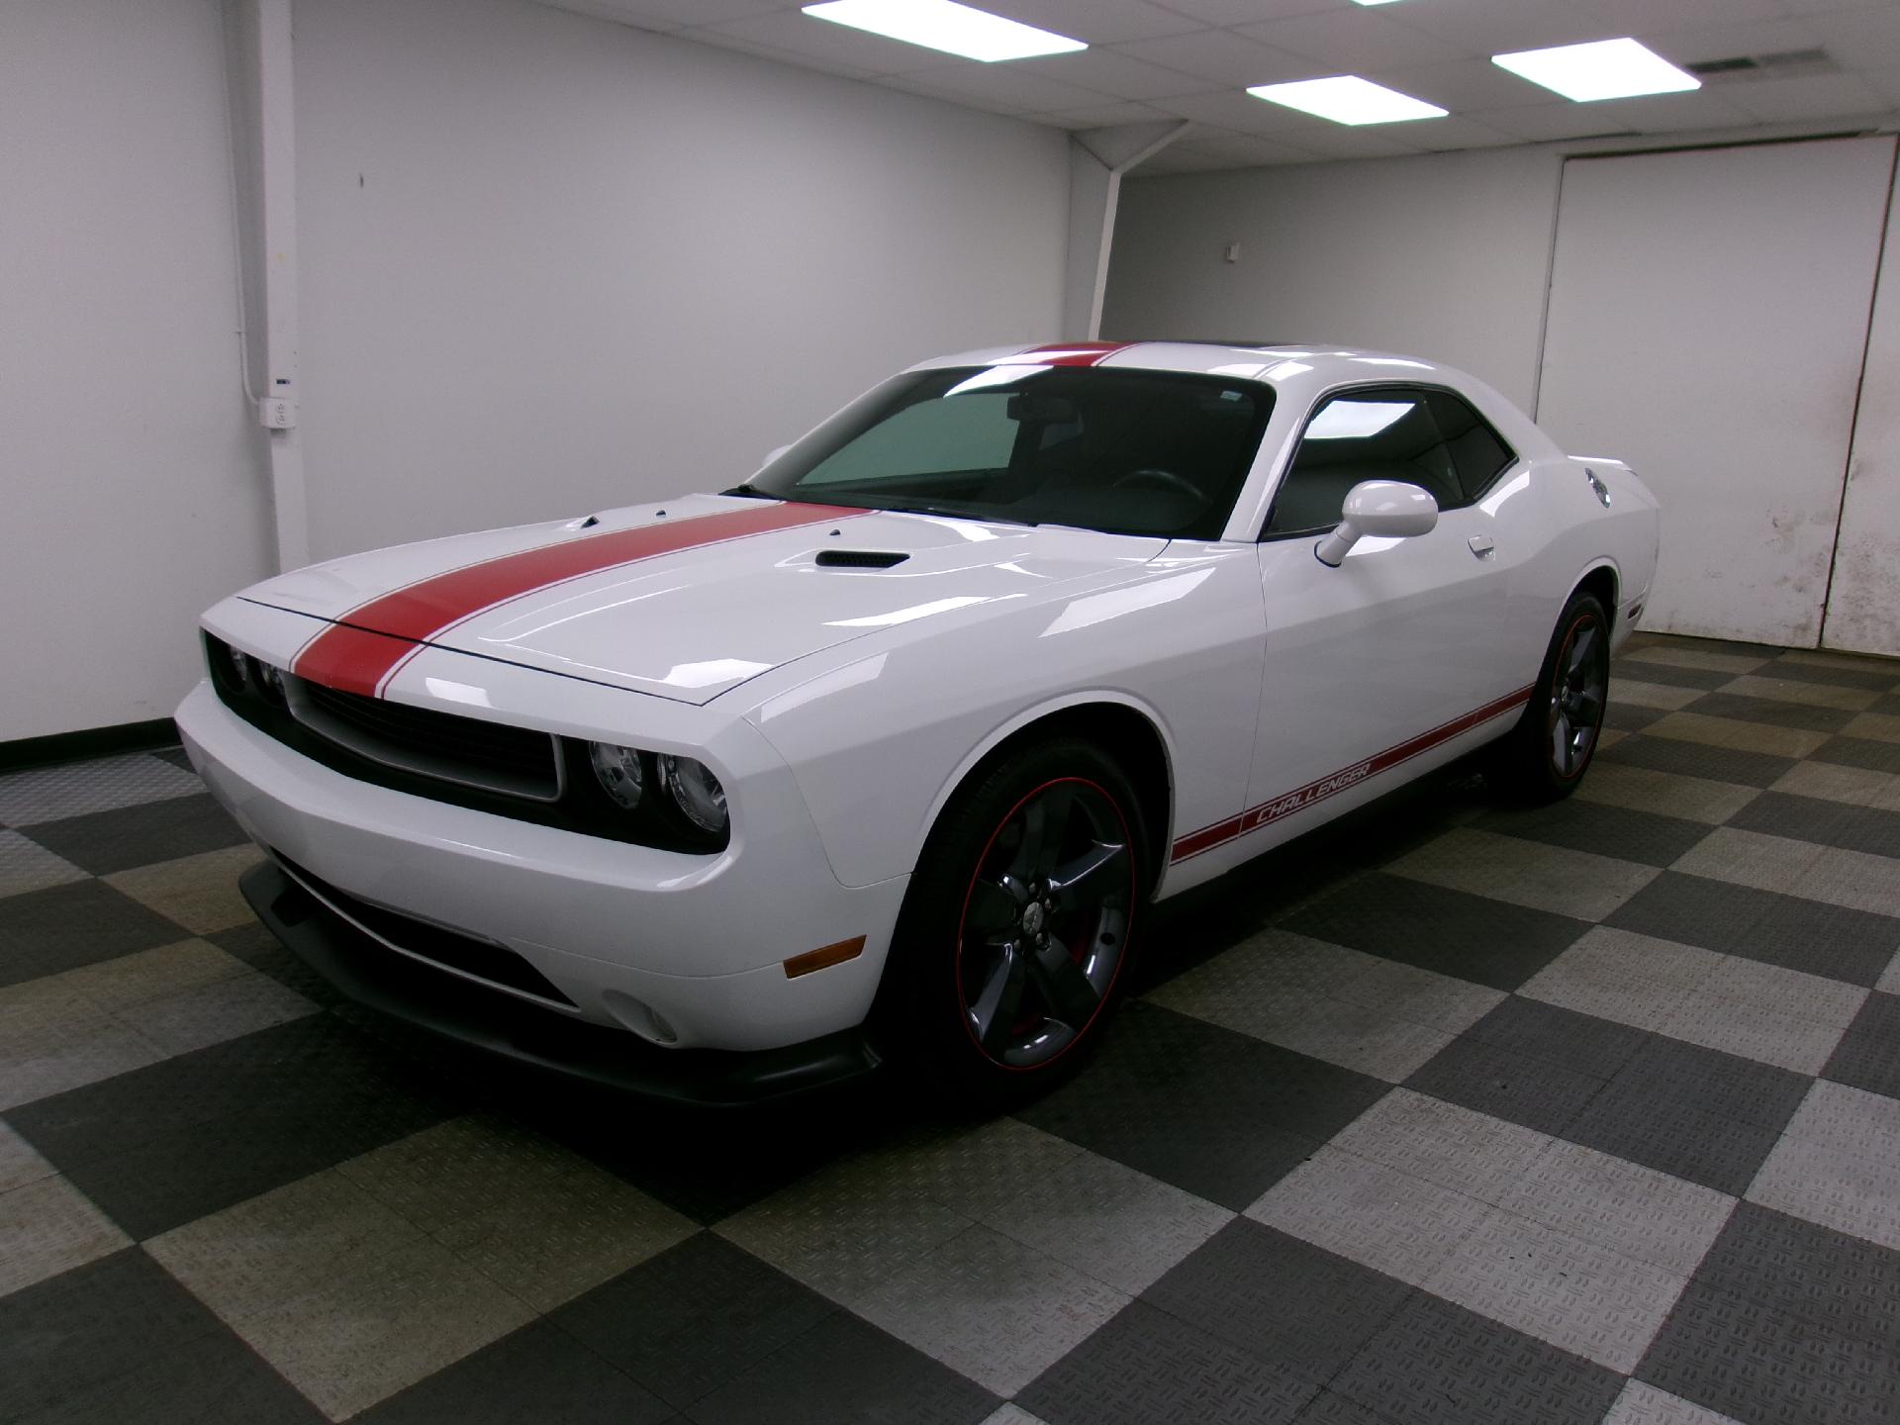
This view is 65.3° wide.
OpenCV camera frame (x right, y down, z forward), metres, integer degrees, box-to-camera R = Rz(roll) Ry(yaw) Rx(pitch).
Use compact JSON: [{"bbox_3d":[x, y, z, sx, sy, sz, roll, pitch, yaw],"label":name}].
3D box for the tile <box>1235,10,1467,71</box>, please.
[{"bbox_3d":[1.737,-2.858,6.305,0.600,0.025,1.200,11,16,39],"label":"tile"}]

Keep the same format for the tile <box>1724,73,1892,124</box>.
[{"bbox_3d":[4.207,-3.011,7.279,0.600,0.020,1.145,12,16,39],"label":"tile"}]

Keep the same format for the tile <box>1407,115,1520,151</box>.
[{"bbox_3d":[2.814,-3.295,8.429,0.600,0.020,1.145,12,16,39],"label":"tile"}]

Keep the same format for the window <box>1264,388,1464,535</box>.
[{"bbox_3d":[1.026,-0.648,3.739,0.070,0.360,1.240,-15,-1,41],"label":"window"}]

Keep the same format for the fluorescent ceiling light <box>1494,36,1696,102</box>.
[{"bbox_3d":[2.974,-2.953,6.763,0.600,0.070,1.200,11,16,39],"label":"fluorescent ceiling light"}]

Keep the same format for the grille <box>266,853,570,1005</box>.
[{"bbox_3d":[-1.013,0.361,2.692,1.020,0.133,0.130,11,16,39],"label":"grille"}]

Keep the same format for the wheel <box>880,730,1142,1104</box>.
[{"bbox_3d":[0.117,0.370,2.813,0.245,0.725,0.725,12,16,39],"label":"wheel"}]

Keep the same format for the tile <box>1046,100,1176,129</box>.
[{"bbox_3d":[1.120,-3.304,8.313,0.600,0.020,1.210,12,16,39],"label":"tile"}]

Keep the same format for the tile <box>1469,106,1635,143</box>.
[{"bbox_3d":[3.279,-3.200,8.045,0.600,0.020,1.145,12,16,39],"label":"tile"}]

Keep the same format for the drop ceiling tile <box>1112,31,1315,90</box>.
[{"bbox_3d":[1.260,-2.930,6.636,0.600,0.020,1.210,12,16,39],"label":"drop ceiling tile"}]

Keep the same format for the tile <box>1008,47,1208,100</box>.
[{"bbox_3d":[0.795,-3.024,7.019,0.600,0.020,1.210,12,16,39],"label":"tile"}]

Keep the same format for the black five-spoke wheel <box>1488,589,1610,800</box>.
[{"bbox_3d":[1.998,-0.077,4.999,0.250,0.720,0.720,12,16,39],"label":"black five-spoke wheel"}]

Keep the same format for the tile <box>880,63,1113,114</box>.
[{"bbox_3d":[0.334,-3.121,7.409,0.605,0.020,1.214,12,16,39],"label":"tile"}]

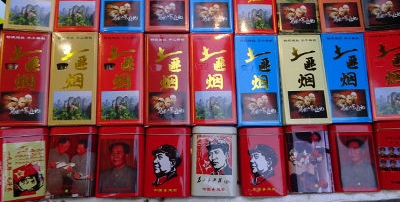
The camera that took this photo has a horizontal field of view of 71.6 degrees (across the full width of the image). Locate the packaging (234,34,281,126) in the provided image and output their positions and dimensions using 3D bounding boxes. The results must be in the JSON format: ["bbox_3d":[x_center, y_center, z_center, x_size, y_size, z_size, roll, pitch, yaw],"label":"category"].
[{"bbox_3d":[0.083,-0.029,0.411,0.064,0.023,0.133,-1,83,-3],"label":"packaging"}]

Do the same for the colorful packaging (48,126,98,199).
[{"bbox_3d":[-0.172,0.083,0.386,0.062,0.024,0.094,-1,83,-3],"label":"colorful packaging"}]

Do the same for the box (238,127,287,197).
[{"bbox_3d":[0.087,0.085,0.397,0.062,0.024,0.094,-1,83,-3],"label":"box"}]

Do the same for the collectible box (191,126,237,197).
[{"bbox_3d":[0.019,0.084,0.395,0.062,0.024,0.094,1,83,-2],"label":"collectible box"}]

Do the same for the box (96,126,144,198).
[{"bbox_3d":[-0.108,0.084,0.389,0.062,0.024,0.094,0,83,-3],"label":"box"}]

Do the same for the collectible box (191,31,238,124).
[{"bbox_3d":[0.018,-0.031,0.409,0.064,0.023,0.133,-1,83,-3],"label":"collectible box"}]

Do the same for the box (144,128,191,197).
[{"bbox_3d":[-0.044,0.085,0.392,0.062,0.024,0.094,0,83,-2],"label":"box"}]

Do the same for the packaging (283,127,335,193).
[{"bbox_3d":[0.153,0.082,0.401,0.062,0.024,0.094,-2,83,-3],"label":"packaging"}]

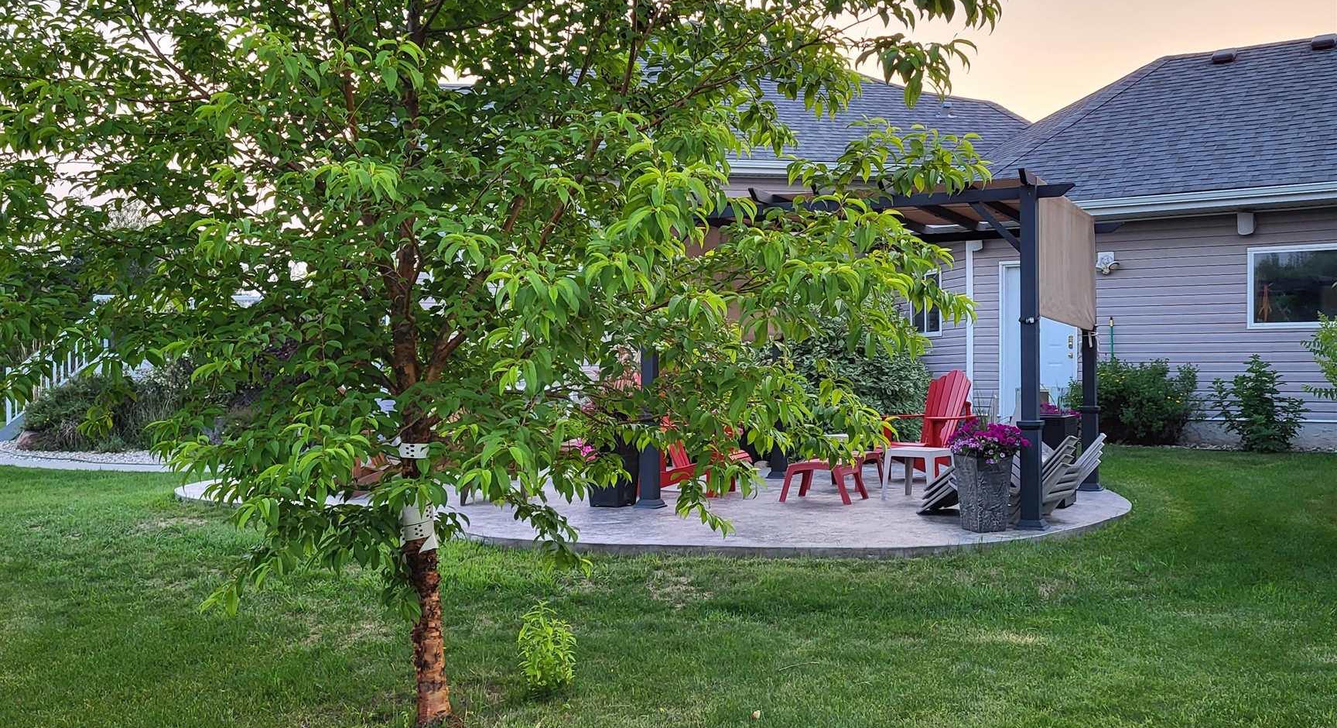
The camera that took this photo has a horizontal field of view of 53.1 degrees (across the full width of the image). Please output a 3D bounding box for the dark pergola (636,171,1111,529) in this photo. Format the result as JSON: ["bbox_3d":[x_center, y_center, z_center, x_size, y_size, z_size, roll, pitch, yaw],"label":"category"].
[{"bbox_3d":[1.718,-0.088,10.675,3.340,2.320,3.320,0,0,25],"label":"dark pergola"}]

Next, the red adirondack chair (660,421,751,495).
[{"bbox_3d":[0.129,0.583,11.148,0.900,0.980,0.760,0,0,19],"label":"red adirondack chair"}]

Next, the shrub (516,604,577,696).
[{"bbox_3d":[-0.460,1.062,5.049,0.220,0.335,0.220,0,0,0],"label":"shrub"}]

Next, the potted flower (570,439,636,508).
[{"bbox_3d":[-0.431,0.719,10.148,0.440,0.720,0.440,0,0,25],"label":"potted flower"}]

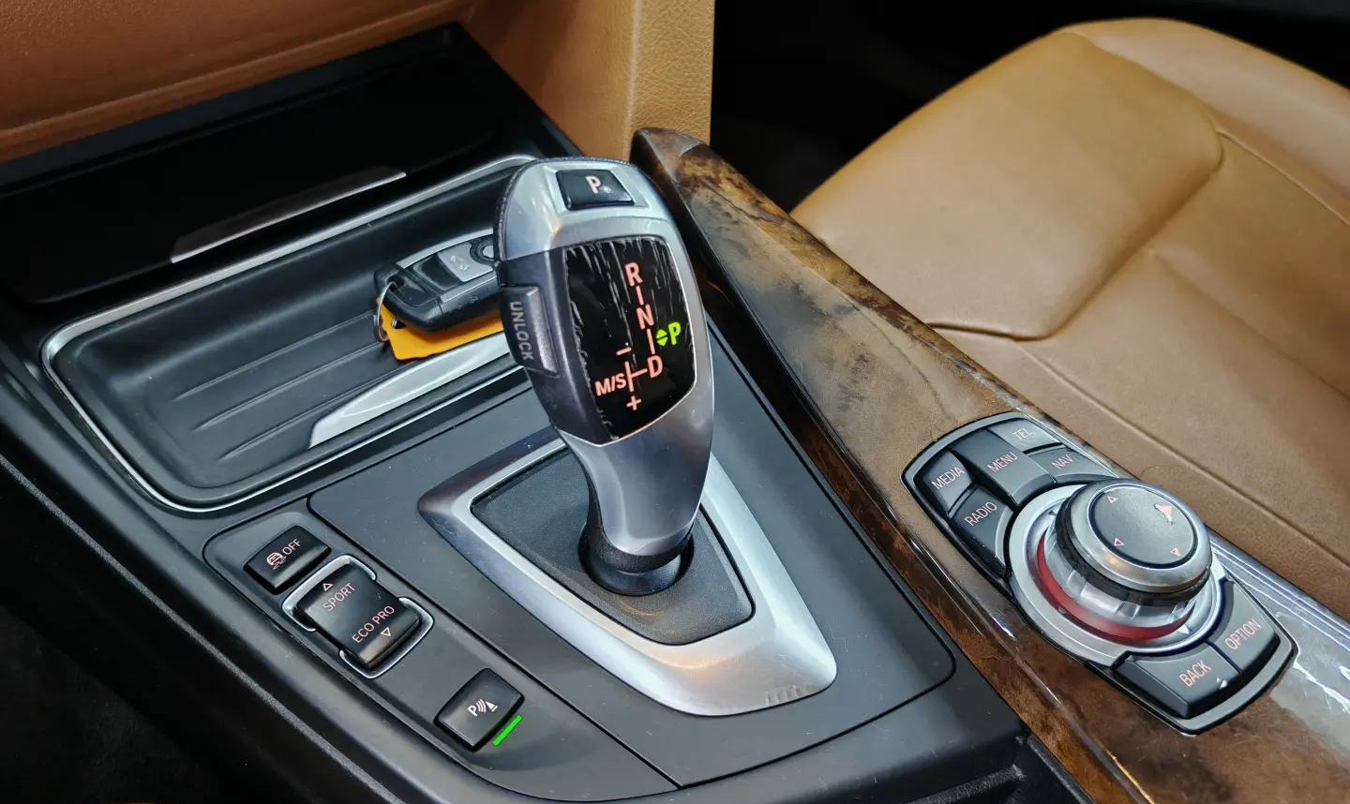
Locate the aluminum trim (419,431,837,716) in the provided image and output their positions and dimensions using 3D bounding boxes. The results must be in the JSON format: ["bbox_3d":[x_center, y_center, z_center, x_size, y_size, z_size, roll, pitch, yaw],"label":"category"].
[{"bbox_3d":[-0.003,0.043,0.311,0.102,0.009,0.122,-23,51,-27],"label":"aluminum trim"}]

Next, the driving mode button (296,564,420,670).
[{"bbox_3d":[-0.089,0.061,0.287,0.030,0.006,0.019,29,49,22],"label":"driving mode button"}]

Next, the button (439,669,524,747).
[{"bbox_3d":[-0.051,0.082,0.270,0.014,0.005,0.020,29,48,22],"label":"button"}]

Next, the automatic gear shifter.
[{"bbox_3d":[-0.014,-0.002,0.276,0.048,0.125,0.038,-27,39,-29],"label":"automatic gear shifter"}]

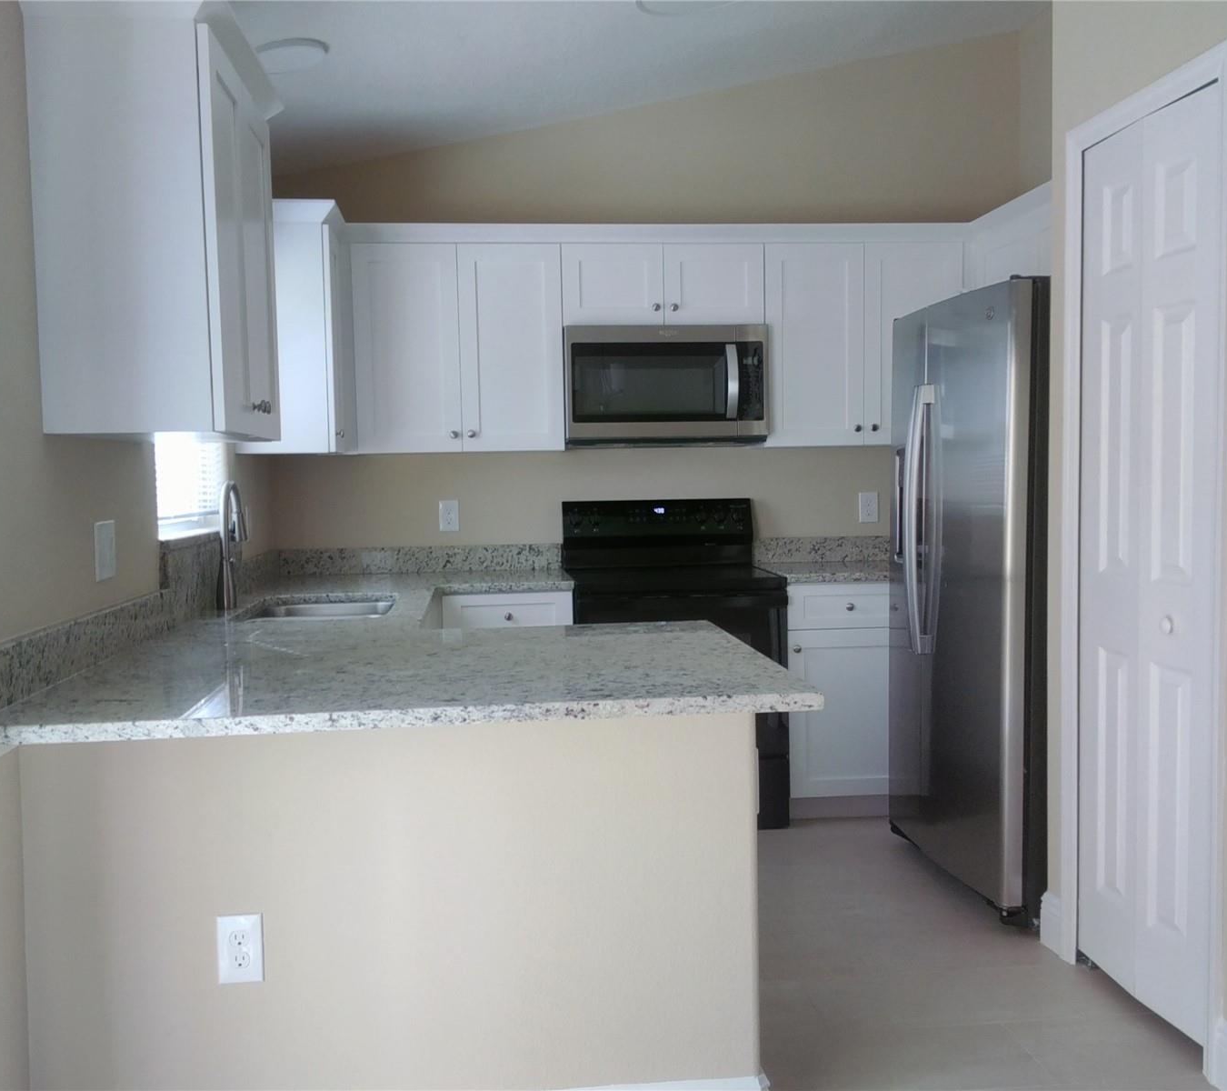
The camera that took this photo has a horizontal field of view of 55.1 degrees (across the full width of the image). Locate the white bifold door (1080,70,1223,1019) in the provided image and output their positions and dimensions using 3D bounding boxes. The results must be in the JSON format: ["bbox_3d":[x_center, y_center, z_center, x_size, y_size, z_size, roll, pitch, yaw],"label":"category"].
[{"bbox_3d":[1.209,0.043,2.686,0.050,2.007,0.530,-1,3,-7],"label":"white bifold door"}]

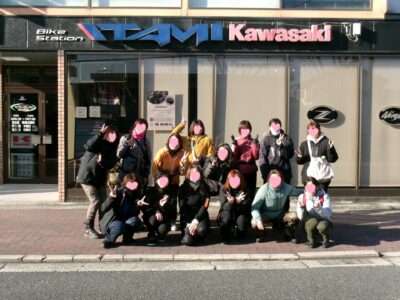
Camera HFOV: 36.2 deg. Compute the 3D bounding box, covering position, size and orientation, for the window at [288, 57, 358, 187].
[{"bbox_3d":[2.310,-0.524,11.451,1.314,2.438,0.100,0,2,-1],"label":"window"}]

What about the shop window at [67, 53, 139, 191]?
[{"bbox_3d":[-1.811,-0.539,11.378,1.334,2.441,0.100,0,2,-1],"label":"shop window"}]

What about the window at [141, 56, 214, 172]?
[{"bbox_3d":[-0.418,-0.535,11.402,1.377,2.399,0.100,0,2,-1],"label":"window"}]

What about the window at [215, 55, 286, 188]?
[{"bbox_3d":[0.943,-0.524,11.427,1.346,2.429,0.100,0,2,-1],"label":"window"}]

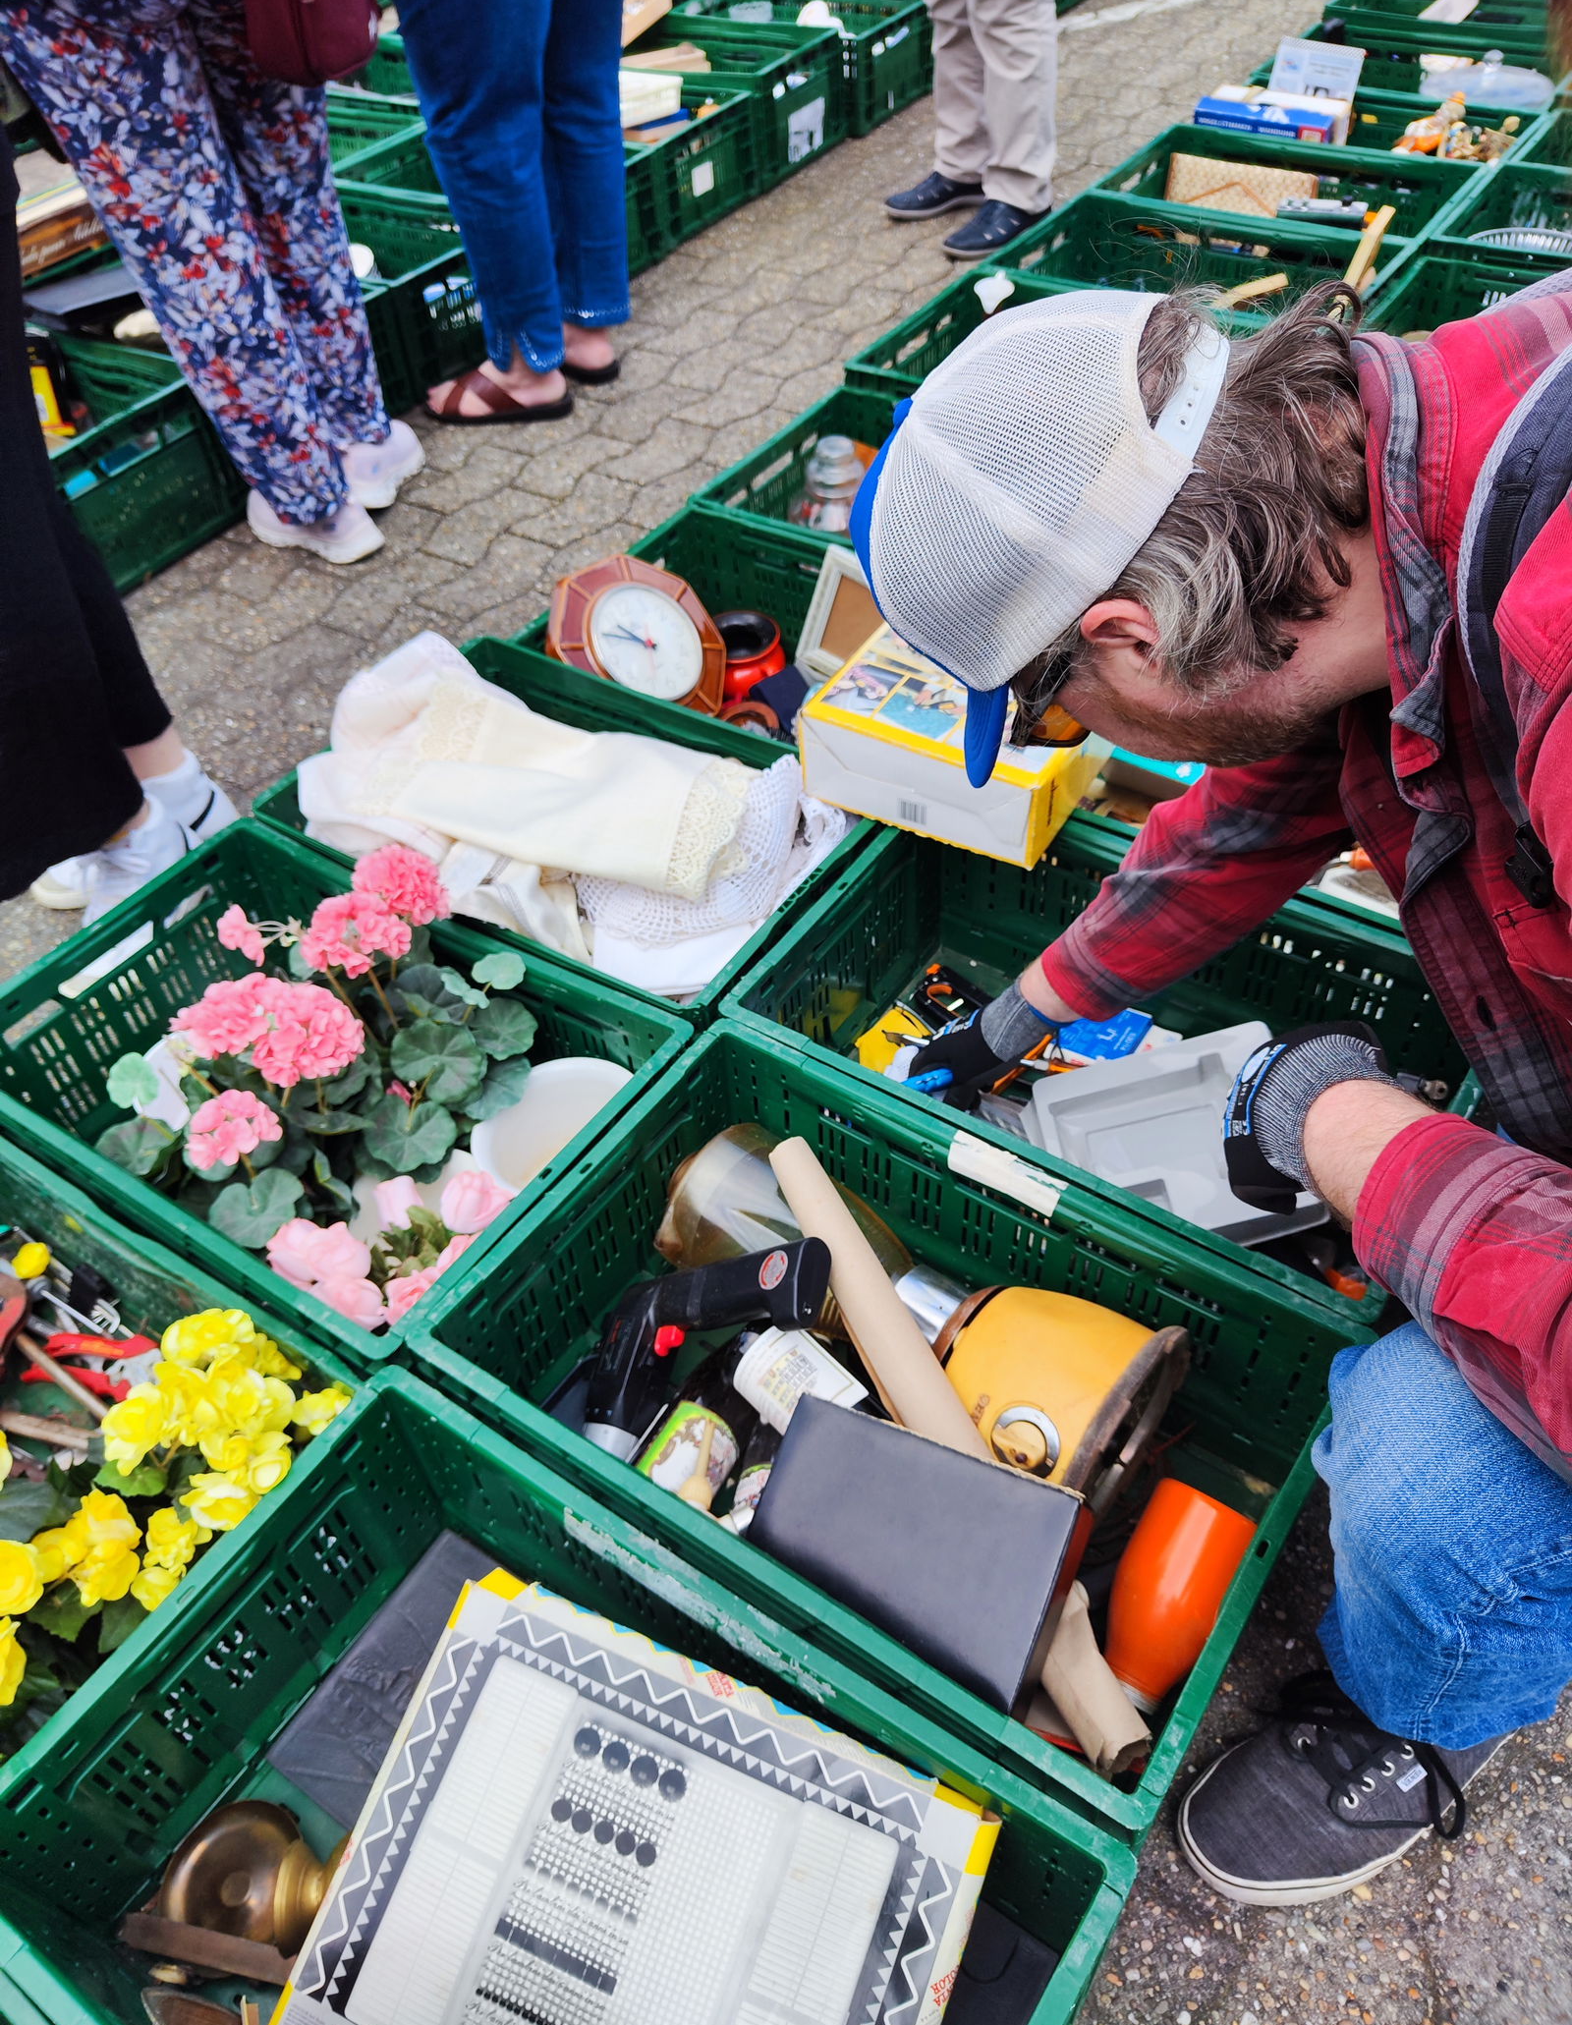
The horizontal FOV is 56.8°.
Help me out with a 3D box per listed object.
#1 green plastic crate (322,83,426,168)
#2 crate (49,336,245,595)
[{"bbox_3d":[-1.147,-1.971,3.424,0.600,0.228,0.400,22,52,23],"label":"green plastic crate"},{"bbox_3d":[-1.304,-0.920,2.442,0.600,0.245,0.400,20,52,22],"label":"crate"}]

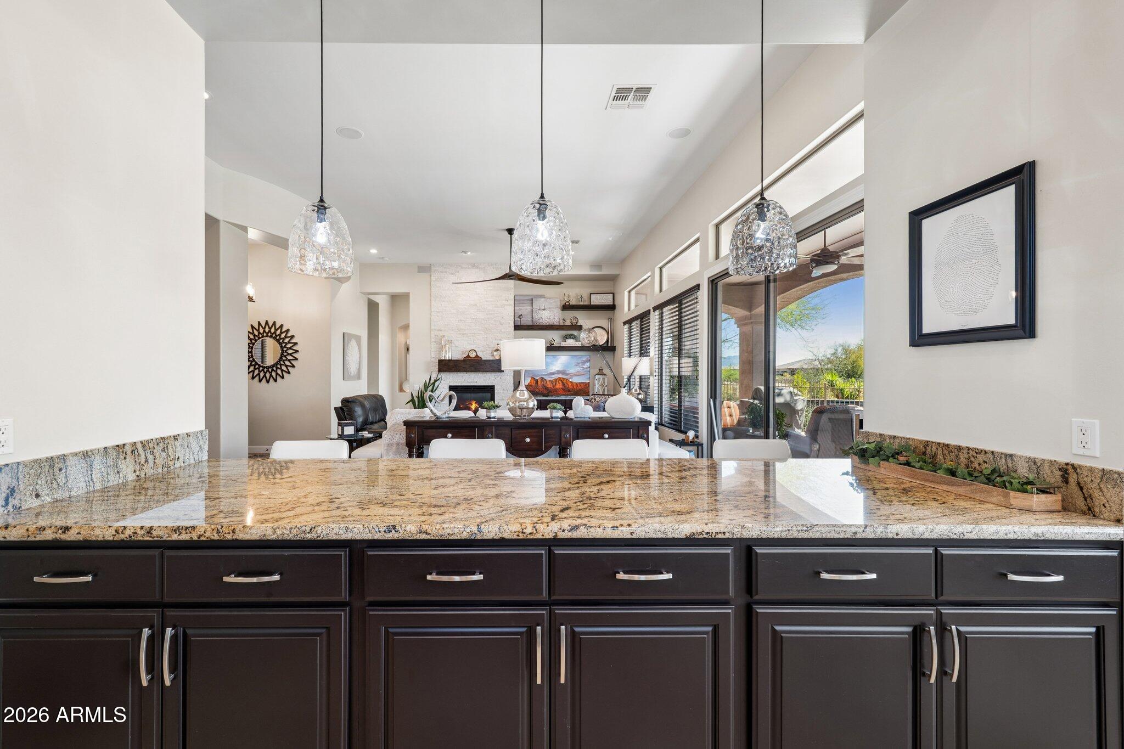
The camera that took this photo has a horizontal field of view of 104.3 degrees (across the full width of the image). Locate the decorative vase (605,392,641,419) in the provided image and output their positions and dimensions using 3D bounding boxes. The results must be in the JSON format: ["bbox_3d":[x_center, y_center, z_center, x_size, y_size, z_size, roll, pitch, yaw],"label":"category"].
[{"bbox_3d":[0.606,0.285,4.290,0.358,0.292,0.358,0,0,0],"label":"decorative vase"}]

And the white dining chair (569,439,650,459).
[{"bbox_3d":[0.292,0.864,2.330,0.465,0.980,0.500,0,0,0],"label":"white dining chair"}]

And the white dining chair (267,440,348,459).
[{"bbox_3d":[-1.500,0.870,2.440,0.470,0.975,0.510,0,0,-2],"label":"white dining chair"}]

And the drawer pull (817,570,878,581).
[{"bbox_3d":[0.831,0.586,1.280,0.164,0.014,0.036,0,0,0],"label":"drawer pull"}]

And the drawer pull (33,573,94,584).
[{"bbox_3d":[-1.460,0.601,1.289,0.164,0.013,0.034,0,0,0],"label":"drawer pull"}]

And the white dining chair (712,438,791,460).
[{"bbox_3d":[1.118,0.864,2.330,0.465,0.980,0.500,0,0,0],"label":"white dining chair"}]

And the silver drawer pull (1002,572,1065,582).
[{"bbox_3d":[1.372,0.592,1.280,0.164,0.014,0.036,0,0,0],"label":"silver drawer pull"}]

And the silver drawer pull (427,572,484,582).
[{"bbox_3d":[-0.312,0.596,1.289,0.164,0.013,0.034,0,0,0],"label":"silver drawer pull"}]

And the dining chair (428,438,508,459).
[{"bbox_3d":[-0.552,0.870,2.440,0.470,0.975,0.510,0,0,-2],"label":"dining chair"}]

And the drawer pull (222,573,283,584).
[{"bbox_3d":[-0.908,0.601,1.289,0.164,0.013,0.034,0,0,0],"label":"drawer pull"}]

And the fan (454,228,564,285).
[{"bbox_3d":[-0.840,-1.890,6.820,1.900,0.800,1.750,0,0,0],"label":"fan"}]

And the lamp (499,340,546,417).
[{"bbox_3d":[-0.371,0.029,4.200,0.430,0.762,0.430,0,0,0],"label":"lamp"}]

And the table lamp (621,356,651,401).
[{"bbox_3d":[1.168,0.090,6.850,0.435,0.785,0.435,0,0,0],"label":"table lamp"}]

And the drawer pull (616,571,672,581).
[{"bbox_3d":[0.242,0.595,1.289,0.164,0.013,0.034,0,0,0],"label":"drawer pull"}]

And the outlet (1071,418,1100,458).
[{"bbox_3d":[1.645,0.199,1.373,0.007,0.115,0.071,0,0,-5],"label":"outlet"}]

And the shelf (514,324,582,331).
[{"bbox_3d":[-0.300,-1.024,9.620,1.480,0.105,0.270,0,0,0],"label":"shelf"}]

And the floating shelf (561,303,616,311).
[{"bbox_3d":[0.588,-1.445,9.500,1.130,0.097,0.250,0,0,-2],"label":"floating shelf"}]

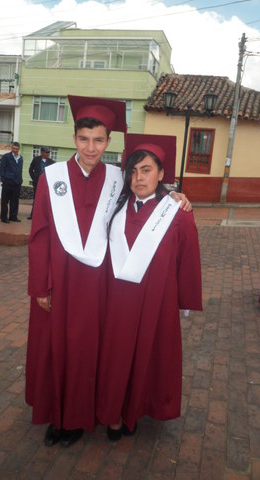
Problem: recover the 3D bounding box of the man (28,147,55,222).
[{"bbox_3d":[-2.090,-1.306,8.462,0.570,1.687,0.360,0,11,-30],"label":"man"}]

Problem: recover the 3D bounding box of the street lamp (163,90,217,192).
[{"bbox_3d":[1.578,-2.394,10.613,1.546,3.734,0.400,8,10,13],"label":"street lamp"}]

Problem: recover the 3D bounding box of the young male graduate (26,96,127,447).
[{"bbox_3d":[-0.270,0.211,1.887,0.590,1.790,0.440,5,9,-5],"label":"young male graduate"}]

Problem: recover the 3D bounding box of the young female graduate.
[{"bbox_3d":[0.131,0.299,1.963,0.570,1.670,0.430,7,9,6],"label":"young female graduate"}]

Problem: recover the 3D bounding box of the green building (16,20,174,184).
[{"bbox_3d":[-1.760,-7.419,22.105,7.100,9.900,6.800,8,10,13],"label":"green building"}]

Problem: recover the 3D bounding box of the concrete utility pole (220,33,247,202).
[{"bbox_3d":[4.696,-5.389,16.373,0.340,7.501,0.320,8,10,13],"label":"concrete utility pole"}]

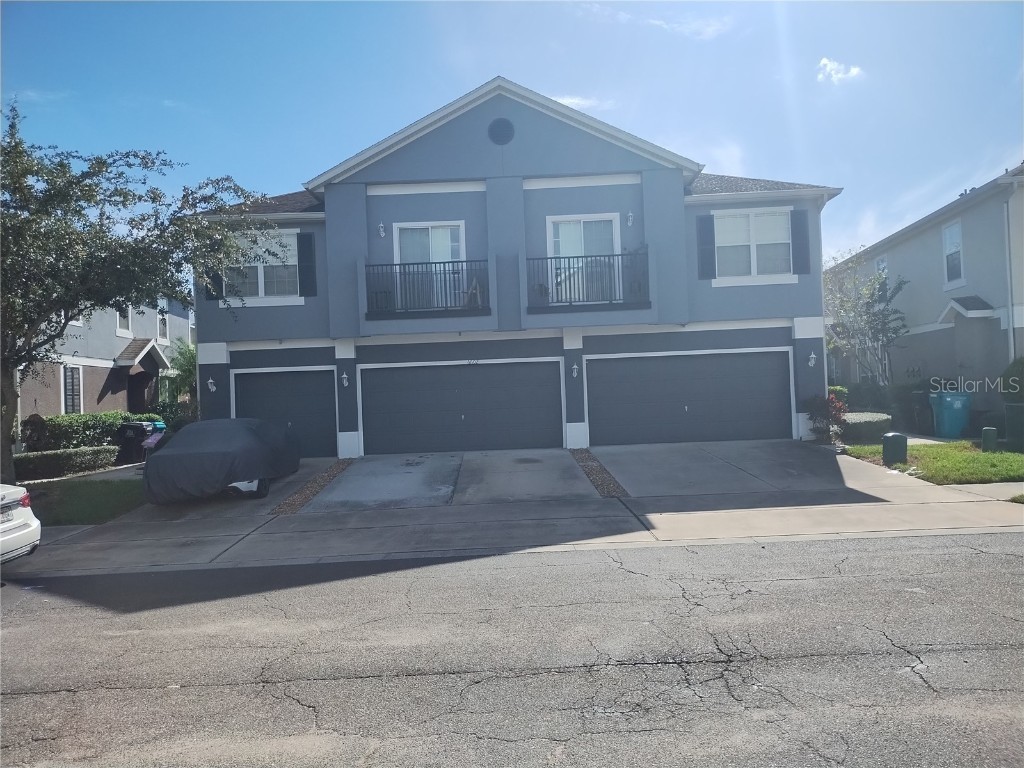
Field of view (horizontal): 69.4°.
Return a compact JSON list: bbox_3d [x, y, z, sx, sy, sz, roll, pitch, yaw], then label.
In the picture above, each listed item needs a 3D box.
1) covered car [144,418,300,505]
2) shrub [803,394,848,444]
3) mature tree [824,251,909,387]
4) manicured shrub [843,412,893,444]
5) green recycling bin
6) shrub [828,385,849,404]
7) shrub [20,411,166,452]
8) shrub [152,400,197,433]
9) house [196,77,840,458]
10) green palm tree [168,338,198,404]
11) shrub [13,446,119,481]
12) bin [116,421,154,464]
[{"bbox_3d":[-5.400,1.328,14.750,1.870,1.380,4.450,-2,3,0],"label":"covered car"},{"bbox_3d":[7.100,0.789,16.900,0.950,1.100,0.900,-2,-1,2],"label":"shrub"},{"bbox_3d":[11.000,-1.365,23.200,2.700,5.300,2.600,-2,-1,2],"label":"mature tree"},{"bbox_3d":[8.200,1.040,17.100,1.150,0.580,1.700,-2,-1,2],"label":"manicured shrub"},{"bbox_3d":[10.650,0.738,17.900,0.840,1.100,0.720,-2,-1,2],"label":"green recycling bin"},{"bbox_3d":[9.000,0.652,20.500,1.000,1.300,1.000,-2,-1,2],"label":"shrub"},{"bbox_3d":[-11.100,1.414,20.000,1.200,1.350,5.500,-2,-1,2],"label":"shrub"},{"bbox_3d":[-10.300,1.323,22.600,1.400,1.550,1.300,-2,-1,2],"label":"shrub"},{"bbox_3d":[0.179,-2.760,23.846,15.800,8.900,13.000,-2,-1,2],"label":"house"},{"bbox_3d":[-11.400,0.192,26.000,2.600,4.000,2.500,-2,-1,2],"label":"green palm tree"},{"bbox_3d":[-10.300,1.775,17.200,0.750,0.540,3.300,-2,-1,2],"label":"shrub"},{"bbox_3d":[-9.350,1.438,18.500,0.840,1.100,0.720,-2,-1,2],"label":"bin"}]

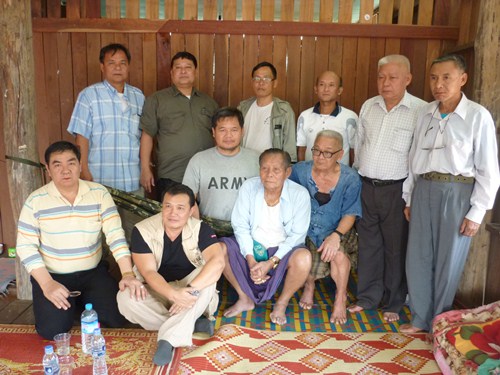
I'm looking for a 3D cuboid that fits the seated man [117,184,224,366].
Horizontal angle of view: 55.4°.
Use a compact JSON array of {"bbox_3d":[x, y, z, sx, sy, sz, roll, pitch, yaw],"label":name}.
[{"bbox_3d":[-0.416,0.425,2.680,0.600,0.850,0.700,-1,10,-8],"label":"seated man"}]

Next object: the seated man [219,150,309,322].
[{"bbox_3d":[0.136,0.268,3.048,0.560,1.050,0.580,2,10,8],"label":"seated man"}]

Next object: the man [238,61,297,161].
[{"bbox_3d":[0.102,-0.112,3.582,0.460,1.620,0.290,1,10,0],"label":"man"}]

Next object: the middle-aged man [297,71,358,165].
[{"bbox_3d":[0.586,-0.088,3.656,0.480,1.560,0.280,2,10,8],"label":"middle-aged man"}]

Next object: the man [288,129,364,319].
[{"bbox_3d":[0.497,0.211,3.119,0.480,1.150,0.660,4,10,20],"label":"man"}]

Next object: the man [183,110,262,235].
[{"bbox_3d":[-0.167,0.136,3.118,0.540,1.280,0.600,0,10,-4],"label":"man"}]

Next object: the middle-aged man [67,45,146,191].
[{"bbox_3d":[-0.958,-0.128,3.348,0.530,1.700,0.300,-3,10,-20],"label":"middle-aged man"}]

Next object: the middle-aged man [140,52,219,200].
[{"bbox_3d":[-0.473,-0.142,3.527,0.560,1.680,0.320,-1,10,-10],"label":"middle-aged man"}]

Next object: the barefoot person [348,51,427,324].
[{"bbox_3d":[0.840,0.001,3.011,0.500,1.610,0.320,6,11,28],"label":"barefoot person"}]

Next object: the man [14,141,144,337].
[{"bbox_3d":[-1.004,0.269,2.858,0.640,1.080,0.640,-2,10,-18],"label":"man"}]

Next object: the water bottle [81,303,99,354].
[{"bbox_3d":[-0.851,0.745,2.523,0.088,0.260,0.088,1,10,0],"label":"water bottle"}]

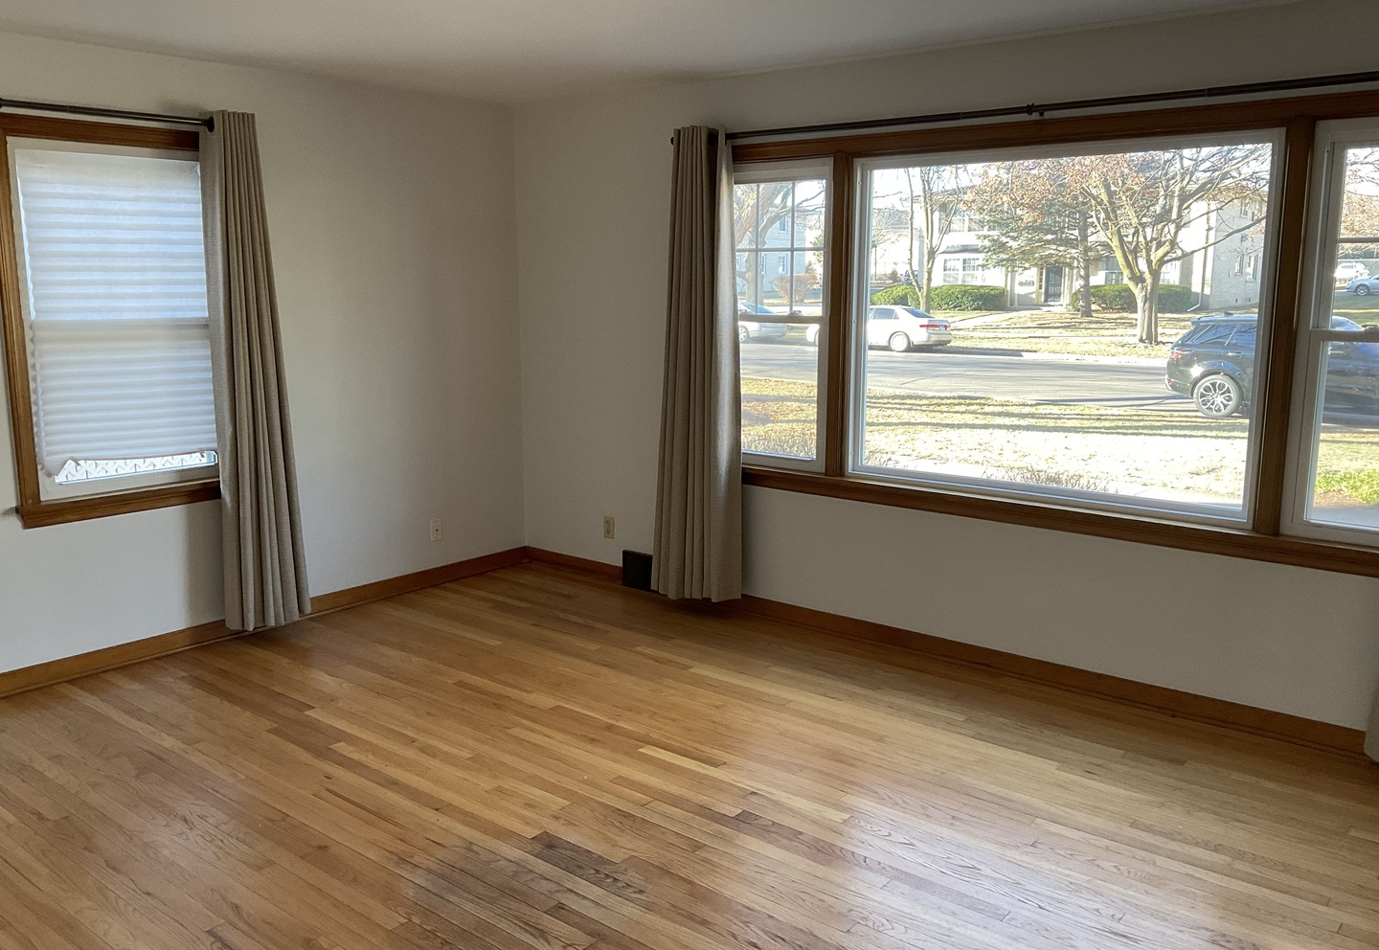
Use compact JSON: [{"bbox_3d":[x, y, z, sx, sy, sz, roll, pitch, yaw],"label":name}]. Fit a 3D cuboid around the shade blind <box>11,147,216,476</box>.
[{"bbox_3d":[-2.199,-0.631,4.550,0.050,1.205,0.715,8,13,39],"label":"shade blind"}]

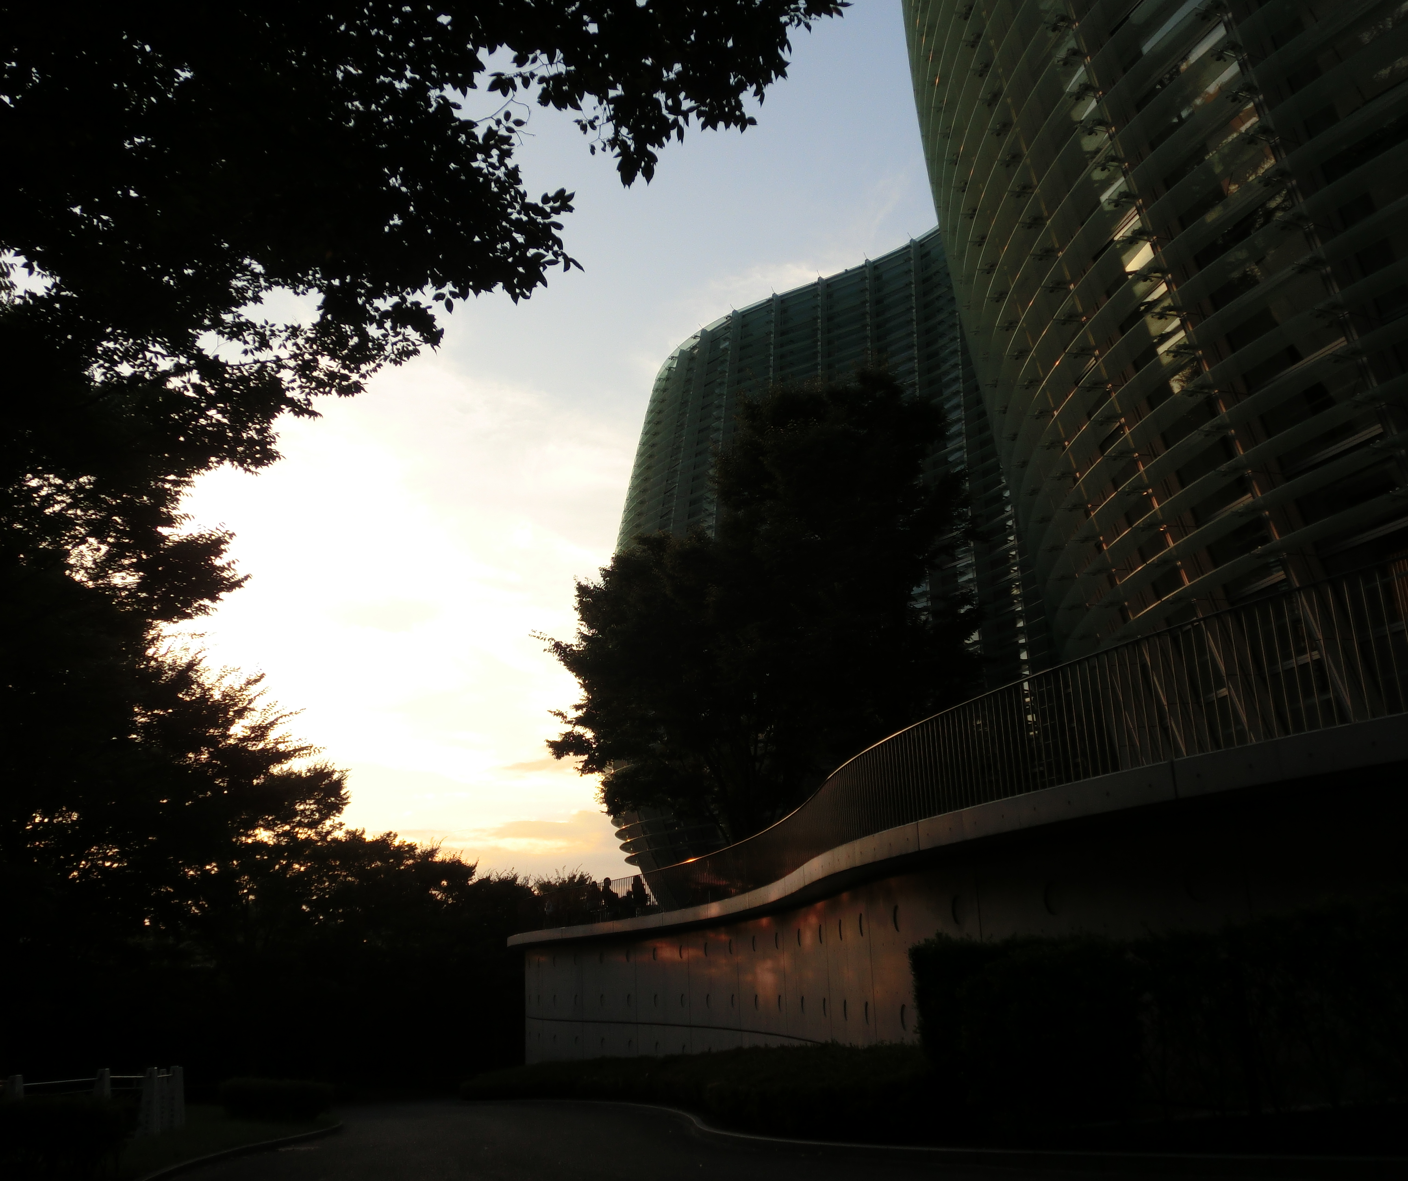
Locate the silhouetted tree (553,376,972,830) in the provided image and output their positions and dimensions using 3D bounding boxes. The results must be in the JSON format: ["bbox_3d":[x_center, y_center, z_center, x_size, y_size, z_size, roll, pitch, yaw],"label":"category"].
[{"bbox_3d":[1.530,0.883,33.118,10.600,14.030,10.200,-3,-17,3],"label":"silhouetted tree"}]

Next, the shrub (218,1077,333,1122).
[{"bbox_3d":[-6.670,7.914,19.817,1.800,0.680,1.200,3,-18,-17],"label":"shrub"}]

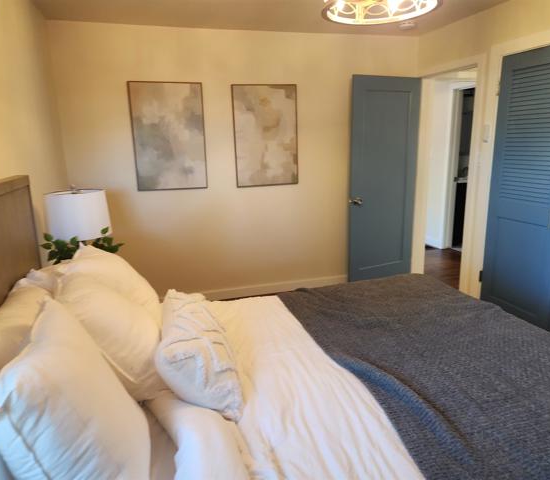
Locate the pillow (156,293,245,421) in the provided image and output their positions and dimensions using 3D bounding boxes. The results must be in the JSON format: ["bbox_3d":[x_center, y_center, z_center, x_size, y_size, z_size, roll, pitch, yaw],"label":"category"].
[{"bbox_3d":[-0.293,0.395,1.533,0.180,0.360,0.510,-40,21,2],"label":"pillow"}]

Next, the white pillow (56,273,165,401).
[{"bbox_3d":[-0.598,0.293,1.644,0.180,0.480,0.510,-36,20,-6],"label":"white pillow"}]

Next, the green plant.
[{"bbox_3d":[-1.103,0.103,2.508,0.360,0.340,0.420,-5,14,-15],"label":"green plant"}]

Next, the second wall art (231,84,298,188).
[{"bbox_3d":[-0.077,-0.956,3.931,0.602,0.911,0.030,-5,14,-15],"label":"second wall art"}]

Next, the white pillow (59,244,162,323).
[{"bbox_3d":[-0.763,0.250,1.905,0.190,0.500,0.600,-34,20,-6],"label":"white pillow"}]

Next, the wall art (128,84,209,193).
[{"bbox_3d":[-0.913,-0.891,3.698,0.610,0.907,0.030,-5,14,-15],"label":"wall art"}]

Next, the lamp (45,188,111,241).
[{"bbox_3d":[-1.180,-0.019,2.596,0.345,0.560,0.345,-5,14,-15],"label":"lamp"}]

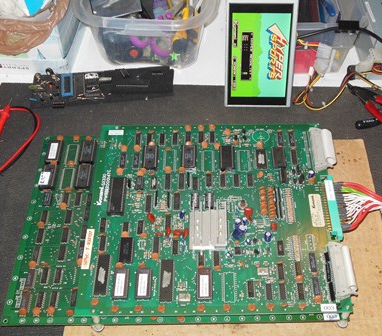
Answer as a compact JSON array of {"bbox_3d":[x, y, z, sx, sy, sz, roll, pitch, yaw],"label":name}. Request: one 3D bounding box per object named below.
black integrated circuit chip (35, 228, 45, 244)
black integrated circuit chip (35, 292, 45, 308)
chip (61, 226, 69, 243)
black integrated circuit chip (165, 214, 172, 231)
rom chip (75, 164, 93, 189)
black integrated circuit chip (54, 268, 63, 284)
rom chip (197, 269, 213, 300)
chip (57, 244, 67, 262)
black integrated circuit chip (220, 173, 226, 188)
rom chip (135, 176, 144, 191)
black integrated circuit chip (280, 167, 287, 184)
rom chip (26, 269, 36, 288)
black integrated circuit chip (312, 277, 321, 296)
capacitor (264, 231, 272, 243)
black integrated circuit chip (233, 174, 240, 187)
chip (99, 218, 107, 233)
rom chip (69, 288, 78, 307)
[{"bbox_3d":[-0.200,0.091,0.653,0.008,0.004,0.020,0,56,1],"label":"black integrated circuit chip"},{"bbox_3d":[-0.185,0.164,0.608,0.008,0.004,0.019,-1,54,2],"label":"black integrated circuit chip"},{"bbox_3d":[-0.167,0.091,0.660,0.008,0.004,0.019,-1,54,2],"label":"chip"},{"bbox_3d":[-0.029,0.072,0.636,0.008,0.004,0.024,-1,56,2],"label":"black integrated circuit chip"},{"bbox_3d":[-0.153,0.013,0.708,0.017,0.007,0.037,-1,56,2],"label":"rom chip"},{"bbox_3d":[-0.167,0.135,0.617,0.007,0.004,0.020,-1,55,2],"label":"black integrated circuit chip"},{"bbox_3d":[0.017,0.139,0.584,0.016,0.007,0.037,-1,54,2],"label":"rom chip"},{"bbox_3d":[-0.163,0.109,0.629,0.007,0.004,0.019,-1,55,1],"label":"chip"},{"bbox_3d":[0.043,0.018,0.670,0.008,0.004,0.020,-1,56,2],"label":"black integrated circuit chip"},{"bbox_3d":[-0.070,0.021,0.669,0.008,0.006,0.020,-1,55,2],"label":"rom chip"},{"bbox_3d":[0.127,0.011,0.675,0.008,0.004,0.024,-1,54,2],"label":"black integrated circuit chip"},{"bbox_3d":[-0.201,0.140,0.620,0.008,0.005,0.024,0,56,1],"label":"rom chip"},{"bbox_3d":[0.147,0.142,0.582,0.008,0.004,0.024,0,56,1],"label":"black integrated circuit chip"},{"bbox_3d":[0.097,0.086,0.617,0.008,0.012,0.008,-1,56,2],"label":"capacitor"},{"bbox_3d":[0.062,0.018,0.670,0.008,0.004,0.020,-1,56,2],"label":"black integrated circuit chip"},{"bbox_3d":[-0.113,0.075,0.639,0.007,0.004,0.019,-1,54,2],"label":"chip"},{"bbox_3d":[-0.141,0.158,0.594,0.007,0.004,0.020,-1,55,1],"label":"rom chip"}]

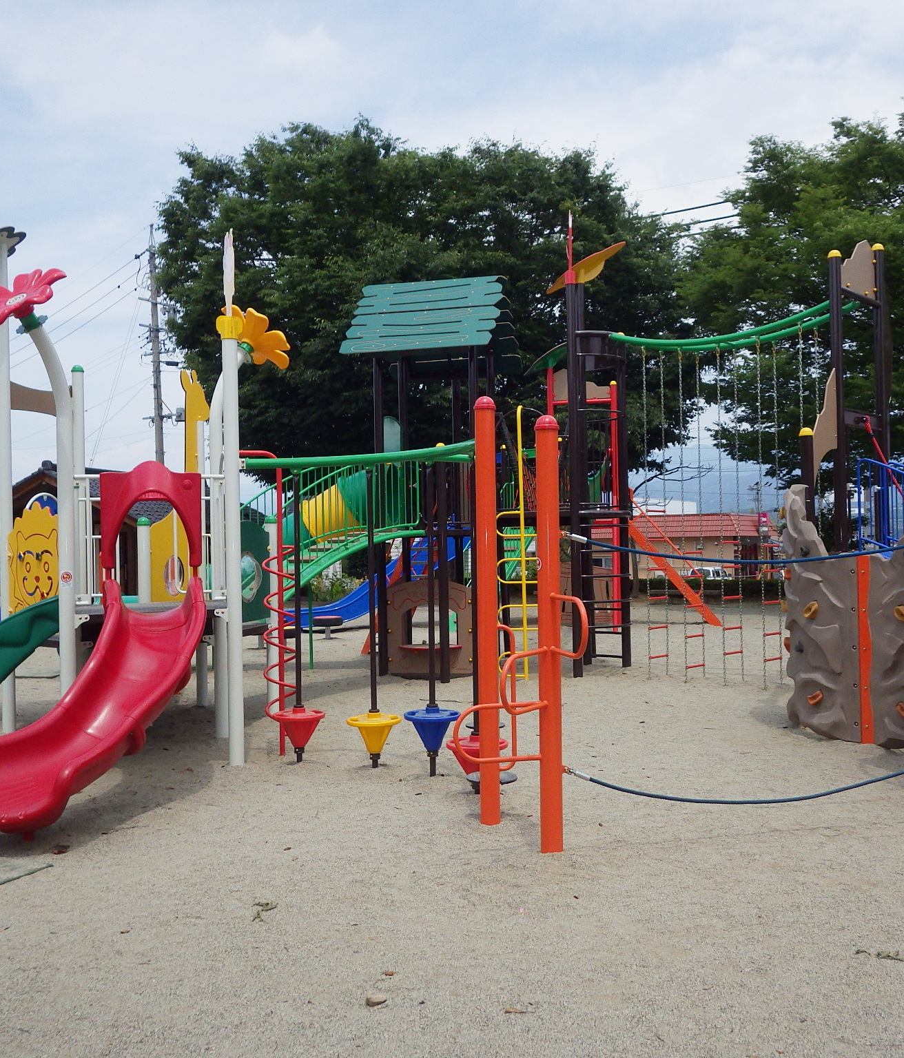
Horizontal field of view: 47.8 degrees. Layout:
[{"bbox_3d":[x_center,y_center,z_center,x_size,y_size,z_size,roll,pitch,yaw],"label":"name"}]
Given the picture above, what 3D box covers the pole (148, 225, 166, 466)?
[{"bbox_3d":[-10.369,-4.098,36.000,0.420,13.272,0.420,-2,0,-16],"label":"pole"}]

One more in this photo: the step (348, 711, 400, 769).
[{"bbox_3d":[-0.560,1.527,7.431,0.400,0.410,0.400,-1,-1,5],"label":"step"}]

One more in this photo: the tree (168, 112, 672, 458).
[{"bbox_3d":[-0.760,-4.367,27.094,13.800,13.000,12.500,-1,-1,0],"label":"tree"}]

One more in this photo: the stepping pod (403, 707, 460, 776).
[{"bbox_3d":[-0.134,1.469,7.048,0.385,0.476,0.385,-1,-1,0],"label":"stepping pod"}]

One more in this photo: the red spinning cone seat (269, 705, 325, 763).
[{"bbox_3d":[-1.166,1.555,7.745,0.400,0.420,0.400,-1,-1,0],"label":"red spinning cone seat"}]

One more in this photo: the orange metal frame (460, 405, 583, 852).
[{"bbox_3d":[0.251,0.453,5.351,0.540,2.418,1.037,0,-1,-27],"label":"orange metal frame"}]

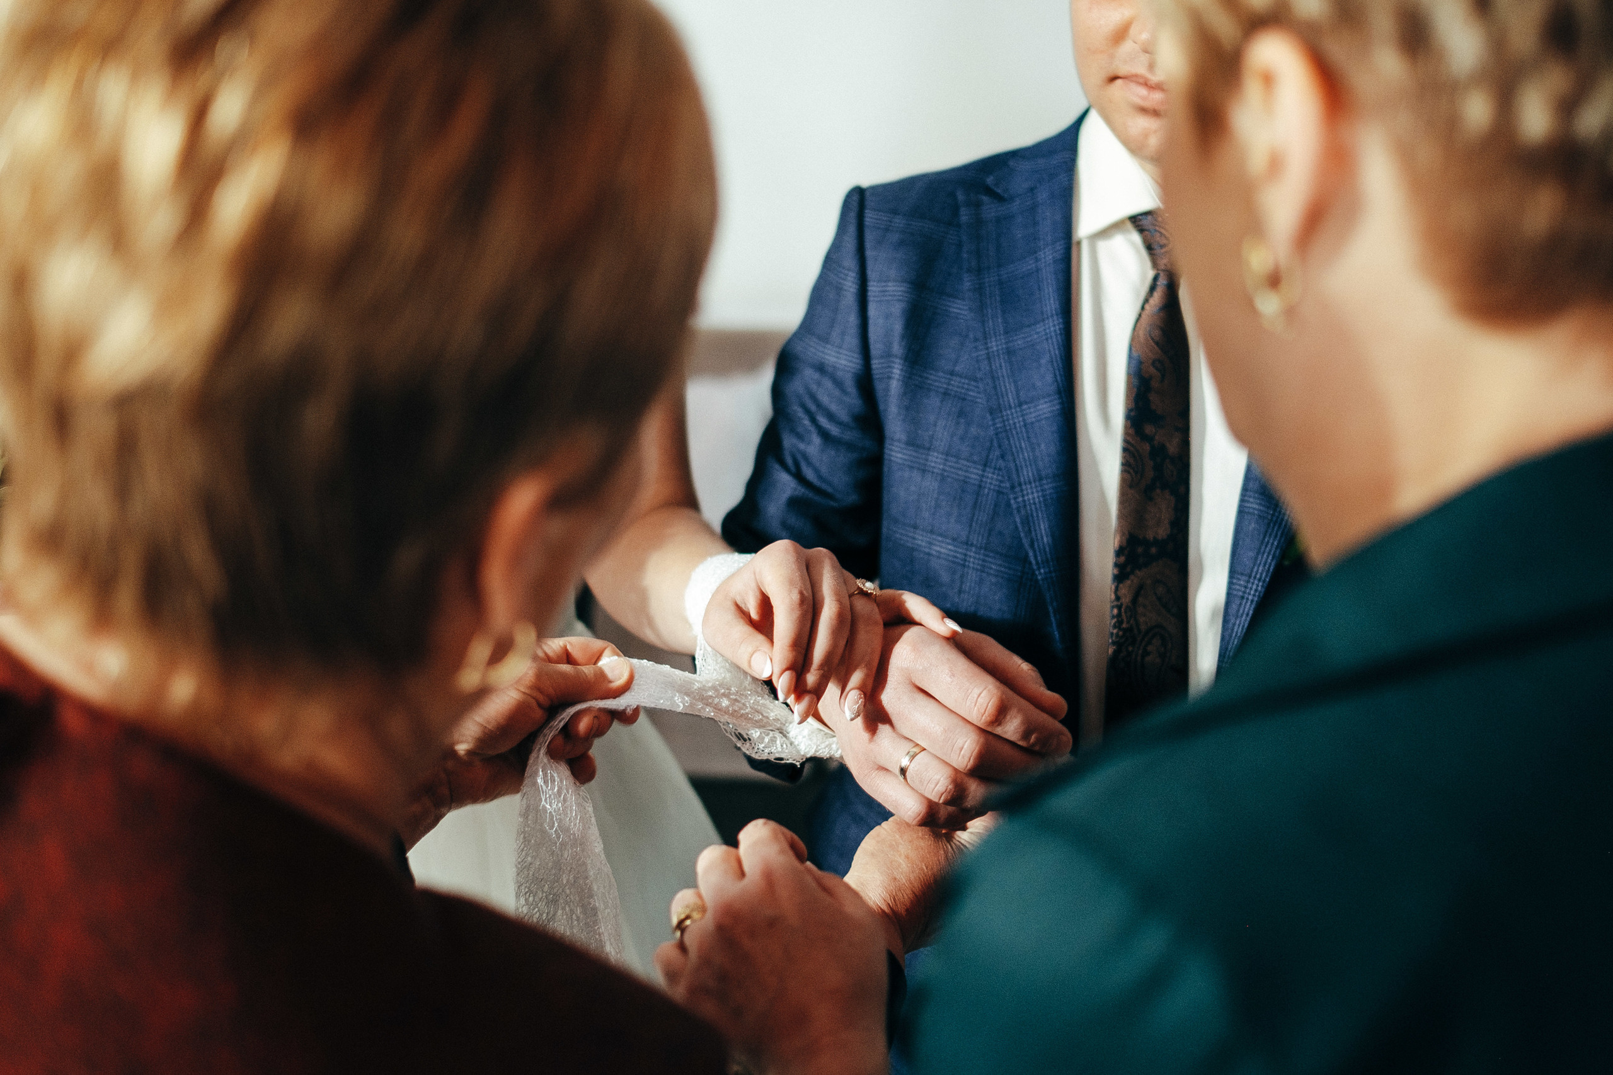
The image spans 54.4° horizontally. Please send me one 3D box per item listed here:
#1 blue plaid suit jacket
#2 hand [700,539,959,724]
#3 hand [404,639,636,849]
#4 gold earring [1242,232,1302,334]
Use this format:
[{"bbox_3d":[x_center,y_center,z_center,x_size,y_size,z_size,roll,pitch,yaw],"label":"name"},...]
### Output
[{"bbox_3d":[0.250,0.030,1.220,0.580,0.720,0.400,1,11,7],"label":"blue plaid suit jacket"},{"bbox_3d":[0.011,0.048,0.800,0.120,0.080,0.090,10,15,40],"label":"hand"},{"bbox_3d":[-0.125,0.087,0.690,0.120,0.085,0.075,-10,15,-40],"label":"hand"},{"bbox_3d":[0.128,-0.070,0.430,0.006,0.025,0.018,-4,12,-21],"label":"gold earring"}]

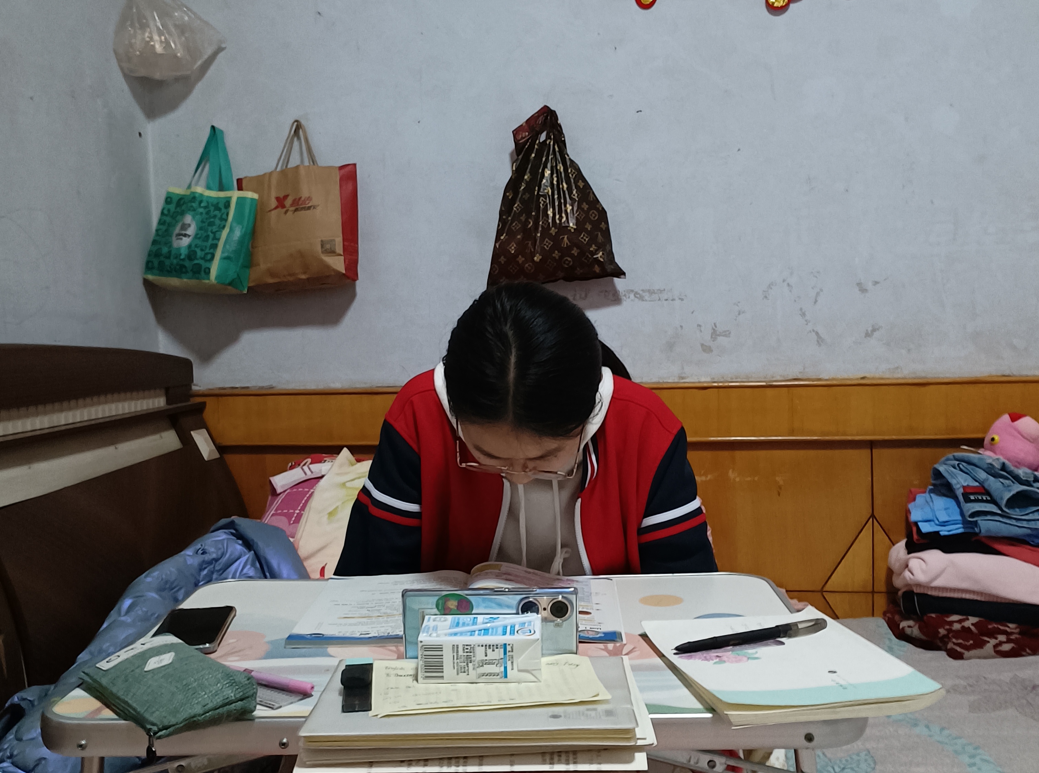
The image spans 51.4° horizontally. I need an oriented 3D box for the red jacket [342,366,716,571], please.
[{"bbox_3d":[0.020,0.211,1.458,0.470,0.500,0.380,-1,4,0],"label":"red jacket"}]

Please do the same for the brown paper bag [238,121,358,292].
[{"bbox_3d":[-0.436,-0.354,2.120,0.205,0.325,0.110,-1,4,1],"label":"brown paper bag"}]

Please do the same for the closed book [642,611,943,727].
[{"bbox_3d":[0.232,0.245,0.990,0.178,0.026,0.245,-2,4,-11],"label":"closed book"}]

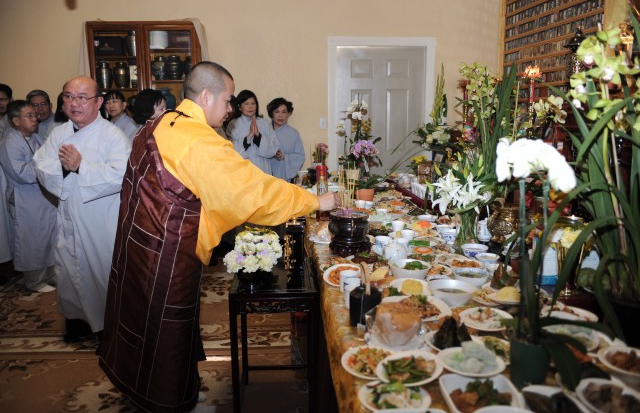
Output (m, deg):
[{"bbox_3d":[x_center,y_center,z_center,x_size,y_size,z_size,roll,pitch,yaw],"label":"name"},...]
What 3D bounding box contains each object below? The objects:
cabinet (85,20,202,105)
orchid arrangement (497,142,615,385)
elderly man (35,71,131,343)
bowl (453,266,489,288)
[{"bbox_3d":[-1.595,-0.619,4.875,1.020,2.210,0.400,-1,11,-3],"label":"cabinet"},{"bbox_3d":[0.535,0.131,1.145,0.260,0.590,0.220,-2,11,-5],"label":"orchid arrangement"},{"bbox_3d":[-1.379,0.052,2.960,0.550,1.610,0.420,-2,11,-8],"label":"elderly man"},{"bbox_3d":[0.575,0.273,1.907,0.133,0.056,0.133,0,11,0],"label":"bowl"}]

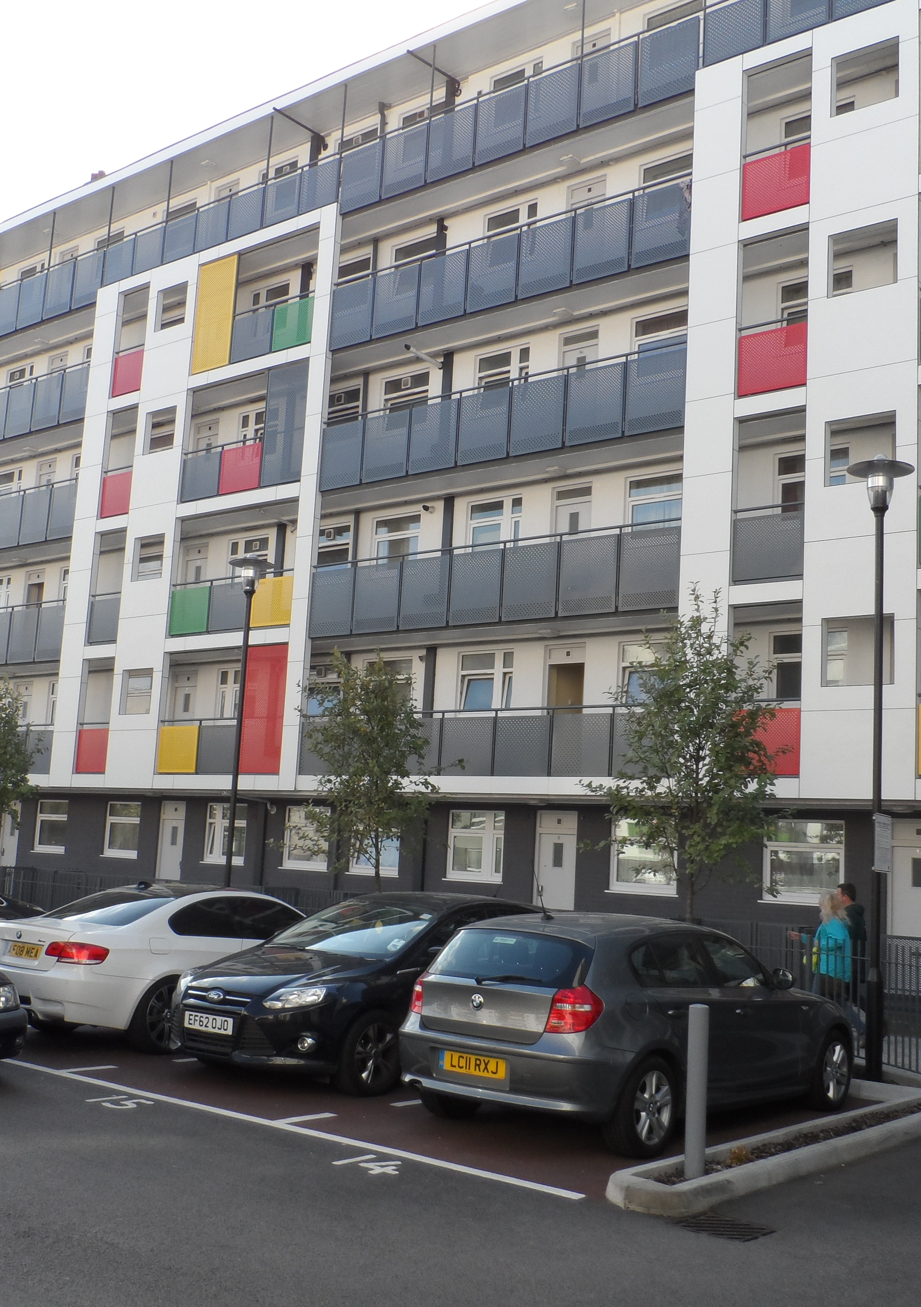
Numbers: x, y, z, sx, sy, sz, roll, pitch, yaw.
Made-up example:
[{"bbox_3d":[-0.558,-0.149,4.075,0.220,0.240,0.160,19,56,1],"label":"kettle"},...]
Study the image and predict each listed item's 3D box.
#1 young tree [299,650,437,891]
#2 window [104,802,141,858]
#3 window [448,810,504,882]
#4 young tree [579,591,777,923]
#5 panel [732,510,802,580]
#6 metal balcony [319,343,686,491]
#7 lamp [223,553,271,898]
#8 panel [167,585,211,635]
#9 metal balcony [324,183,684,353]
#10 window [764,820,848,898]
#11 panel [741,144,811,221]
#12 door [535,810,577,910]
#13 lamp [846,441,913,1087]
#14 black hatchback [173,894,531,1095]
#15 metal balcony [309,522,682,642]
[{"bbox_3d":[-1.132,1.972,15.452,1.633,4.146,1.633,3,-9,0],"label":"young tree"},{"bbox_3d":[-7.510,3.959,29.291,1.183,1.241,0.120,-4,-11,38],"label":"window"},{"bbox_3d":[0.277,3.424,23.284,1.238,1.223,0.100,-4,-11,38],"label":"window"},{"bbox_3d":[2.165,1.562,12.747,1.800,4.443,1.800,-4,-11,38],"label":"young tree"},{"bbox_3d":[4.492,-1.537,19.118,1.100,0.991,0.060,-4,-11,38],"label":"panel"},{"bbox_3d":[0.740,-4.046,23.959,8.126,1.477,1.080,-4,-11,38],"label":"metal balcony"},{"bbox_3d":[-2.914,1.416,16.686,0.610,5.464,0.610,-4,-11,38],"label":"lamp"},{"bbox_3d":[-5.584,-0.868,27.045,1.193,0.938,0.060,-4,-11,38],"label":"panel"},{"bbox_3d":[0.604,-6.979,23.889,8.094,1.439,0.120,-4,-11,38],"label":"metal balcony"},{"bbox_3d":[5.111,3.105,19.473,1.244,1.217,0.100,-4,-11,38],"label":"window"},{"bbox_3d":[4.820,-7.174,19.986,1.117,0.976,0.060,-4,-11,38],"label":"panel"},{"bbox_3d":[1.611,3.839,21.966,0.828,2.350,0.100,-4,-11,38],"label":"door"},{"bbox_3d":[3.710,0.923,11.631,0.620,5.538,0.620,-4,-11,38],"label":"lamp"},{"bbox_3d":[-0.467,2.805,11.396,1.860,1.480,4.360,-4,-11,39],"label":"black hatchback"},{"bbox_3d":[0.293,-1.184,22.785,7.988,1.399,0.100,-4,-11,38],"label":"metal balcony"}]

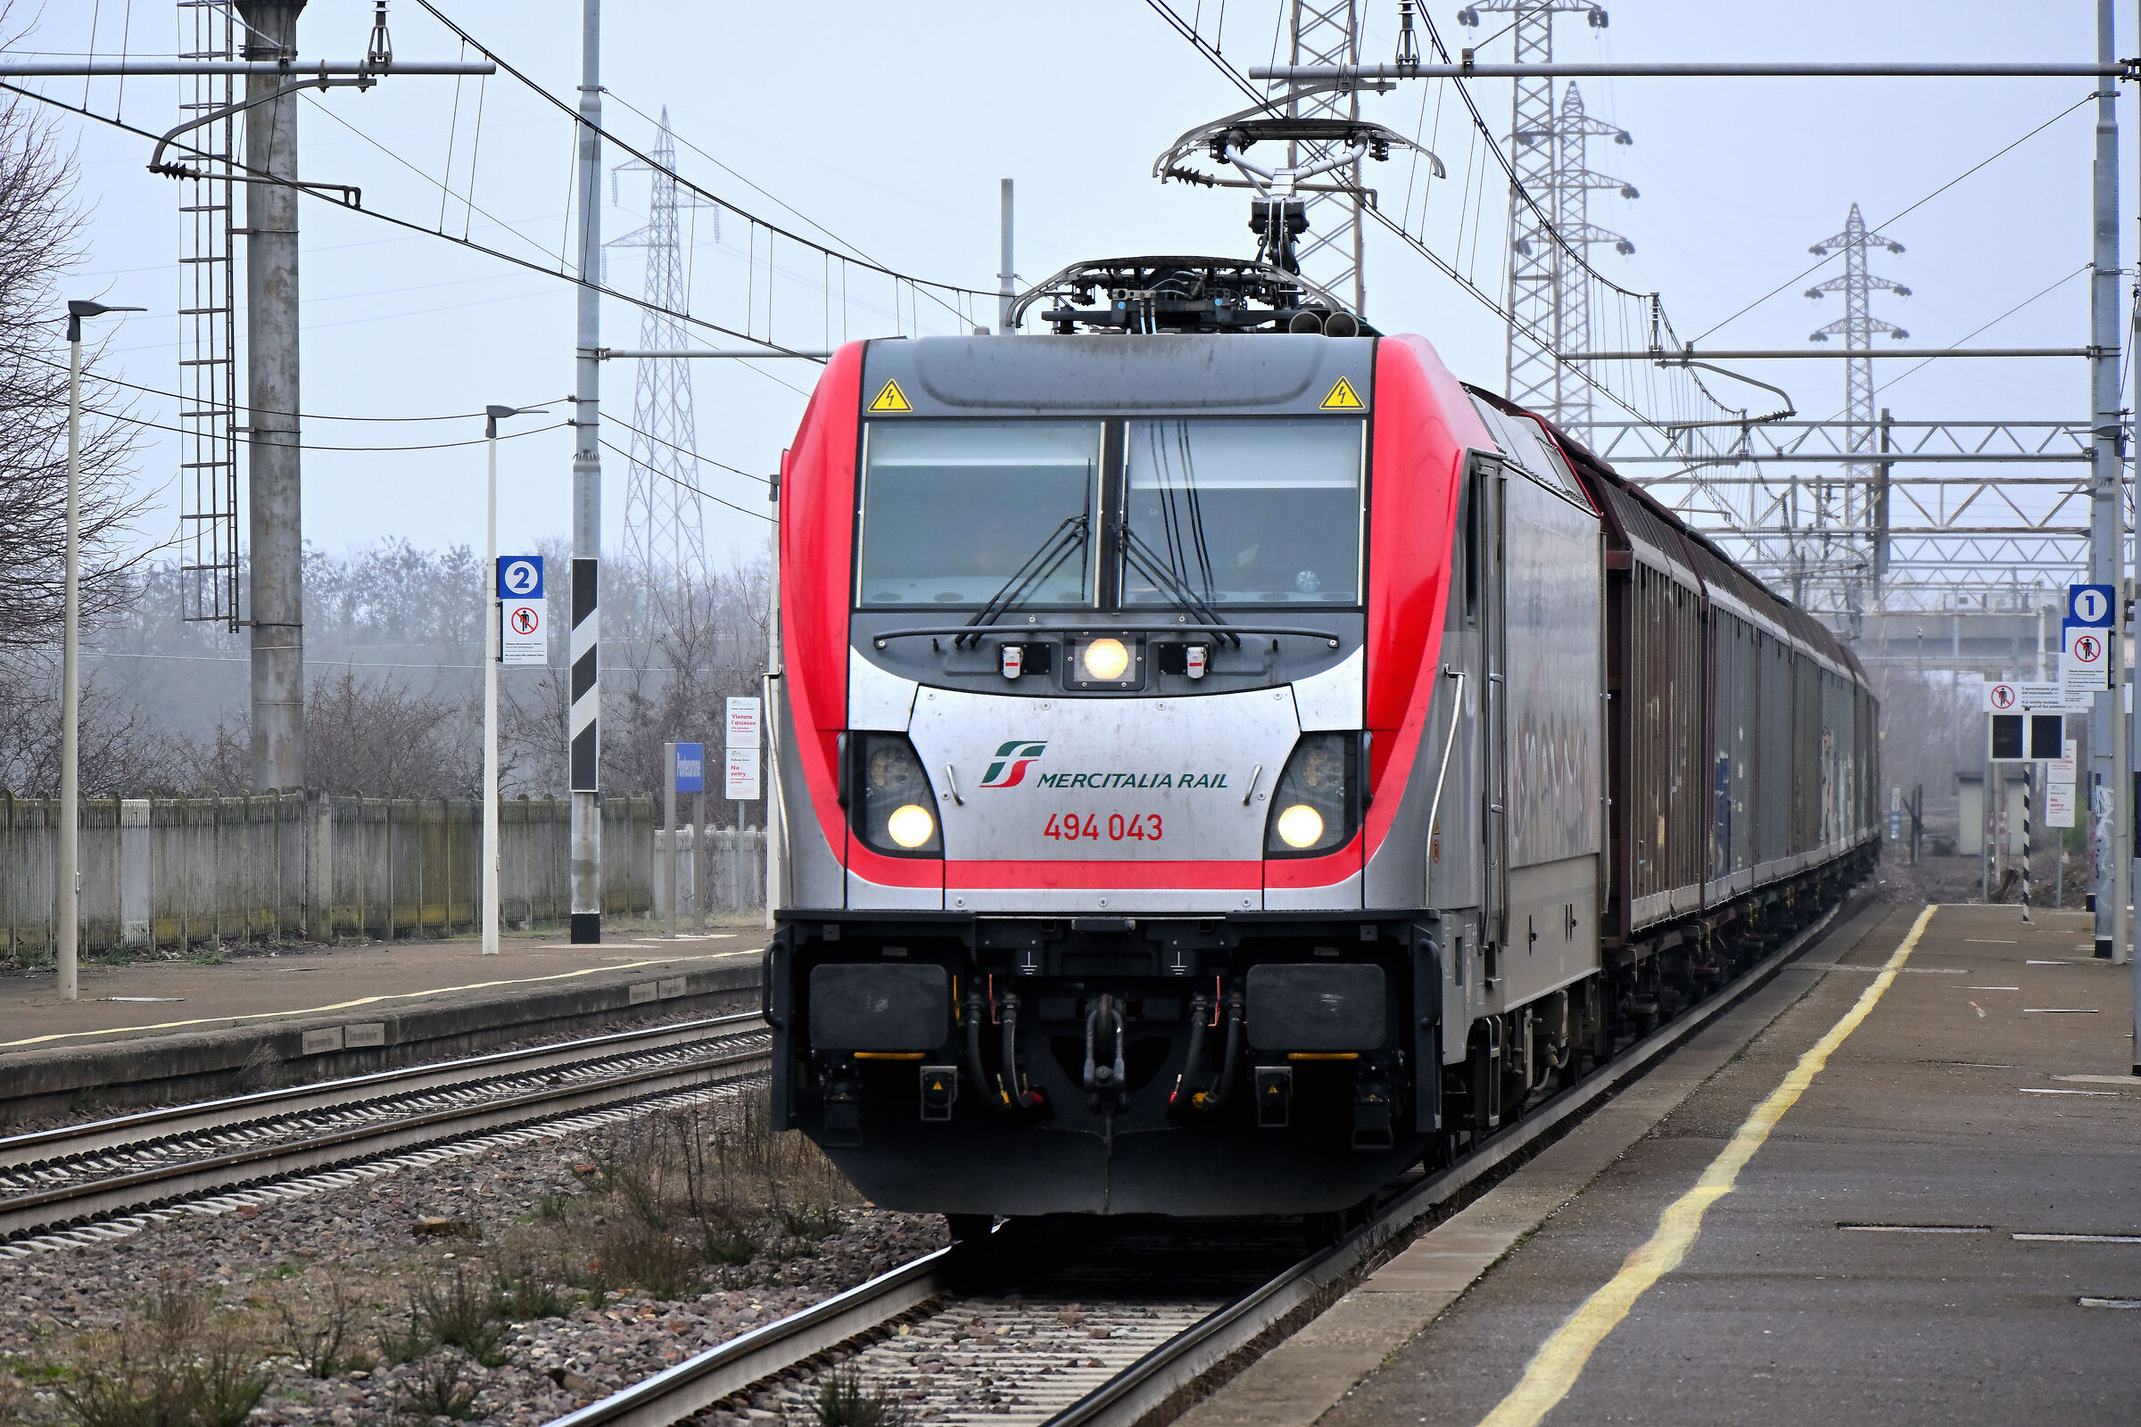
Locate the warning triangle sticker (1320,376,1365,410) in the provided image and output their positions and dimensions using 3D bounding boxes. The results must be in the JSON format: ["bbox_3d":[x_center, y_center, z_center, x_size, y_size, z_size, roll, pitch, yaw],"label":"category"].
[{"bbox_3d":[1.118,-1.314,51.250,0.188,0.163,0.010,0,-28,2],"label":"warning triangle sticker"}]

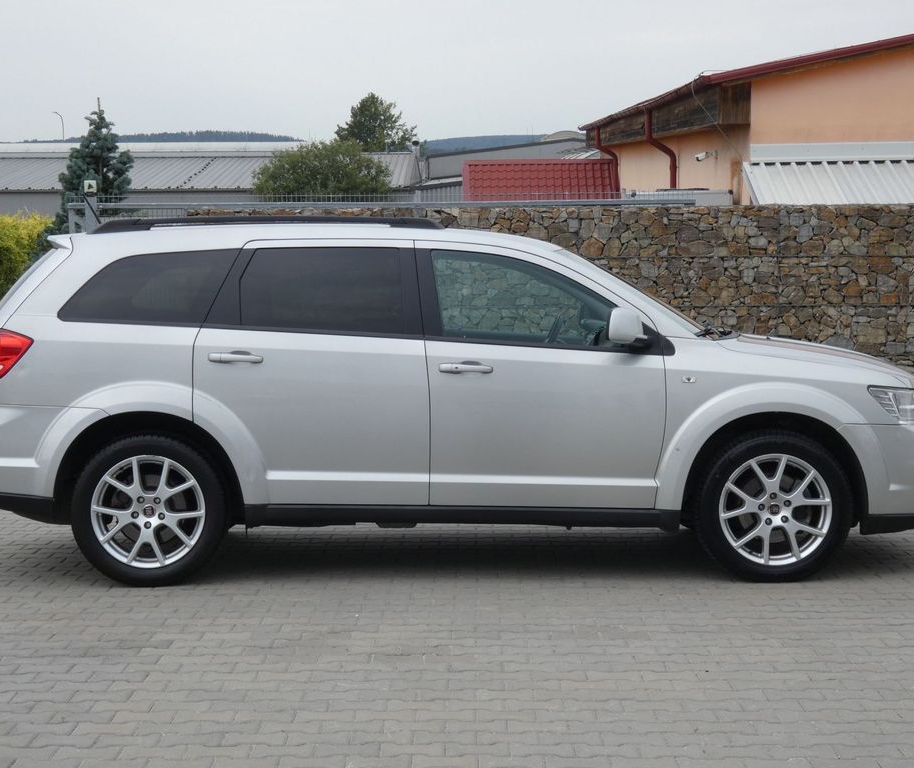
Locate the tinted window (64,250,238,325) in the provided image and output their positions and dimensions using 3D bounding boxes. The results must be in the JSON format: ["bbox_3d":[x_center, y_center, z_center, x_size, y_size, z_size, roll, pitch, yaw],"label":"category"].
[{"bbox_3d":[-1.407,-0.442,8.257,0.810,0.350,0.070,0,-14,-2],"label":"tinted window"}]

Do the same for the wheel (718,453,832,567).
[{"bbox_3d":[1.474,0.577,8.459,0.520,0.520,0.200,0,4,-2],"label":"wheel"}]

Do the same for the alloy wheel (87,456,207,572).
[{"bbox_3d":[-1.413,0.578,8.335,0.520,0.520,0.200,0,4,-2],"label":"alloy wheel"}]

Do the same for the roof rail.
[{"bbox_3d":[-0.893,-0.745,8.460,1.660,0.085,0.070,0,4,-2],"label":"roof rail"}]

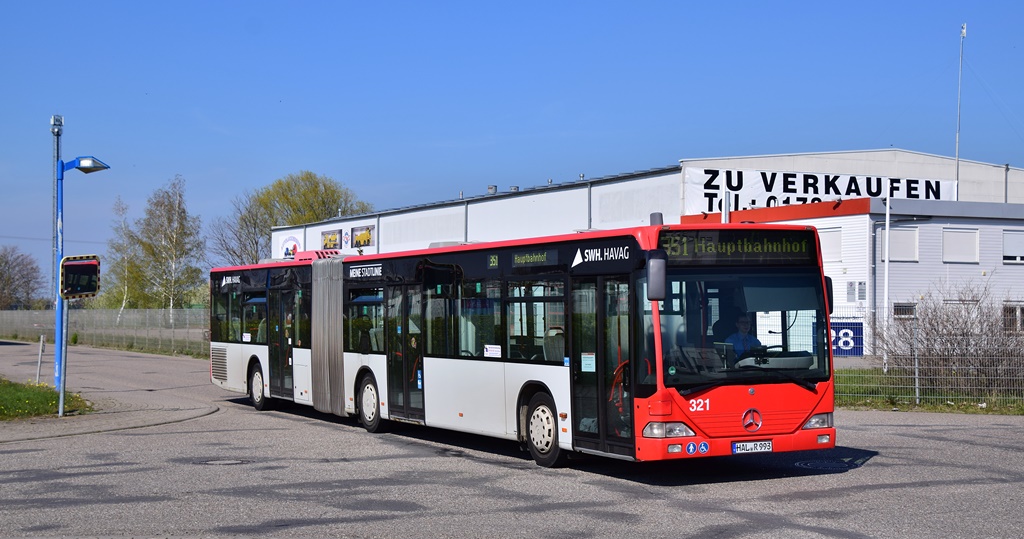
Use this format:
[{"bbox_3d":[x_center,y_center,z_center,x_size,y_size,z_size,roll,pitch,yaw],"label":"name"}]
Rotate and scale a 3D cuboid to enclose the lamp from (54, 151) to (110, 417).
[{"bbox_3d":[-10.206,0.131,35.200,1.300,5.700,0.420,-1,-1,3],"label":"lamp"}]

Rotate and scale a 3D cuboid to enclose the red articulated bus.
[{"bbox_3d":[-1.354,1.028,24.267,2.570,3.100,17.950,0,-1,-27],"label":"red articulated bus"}]

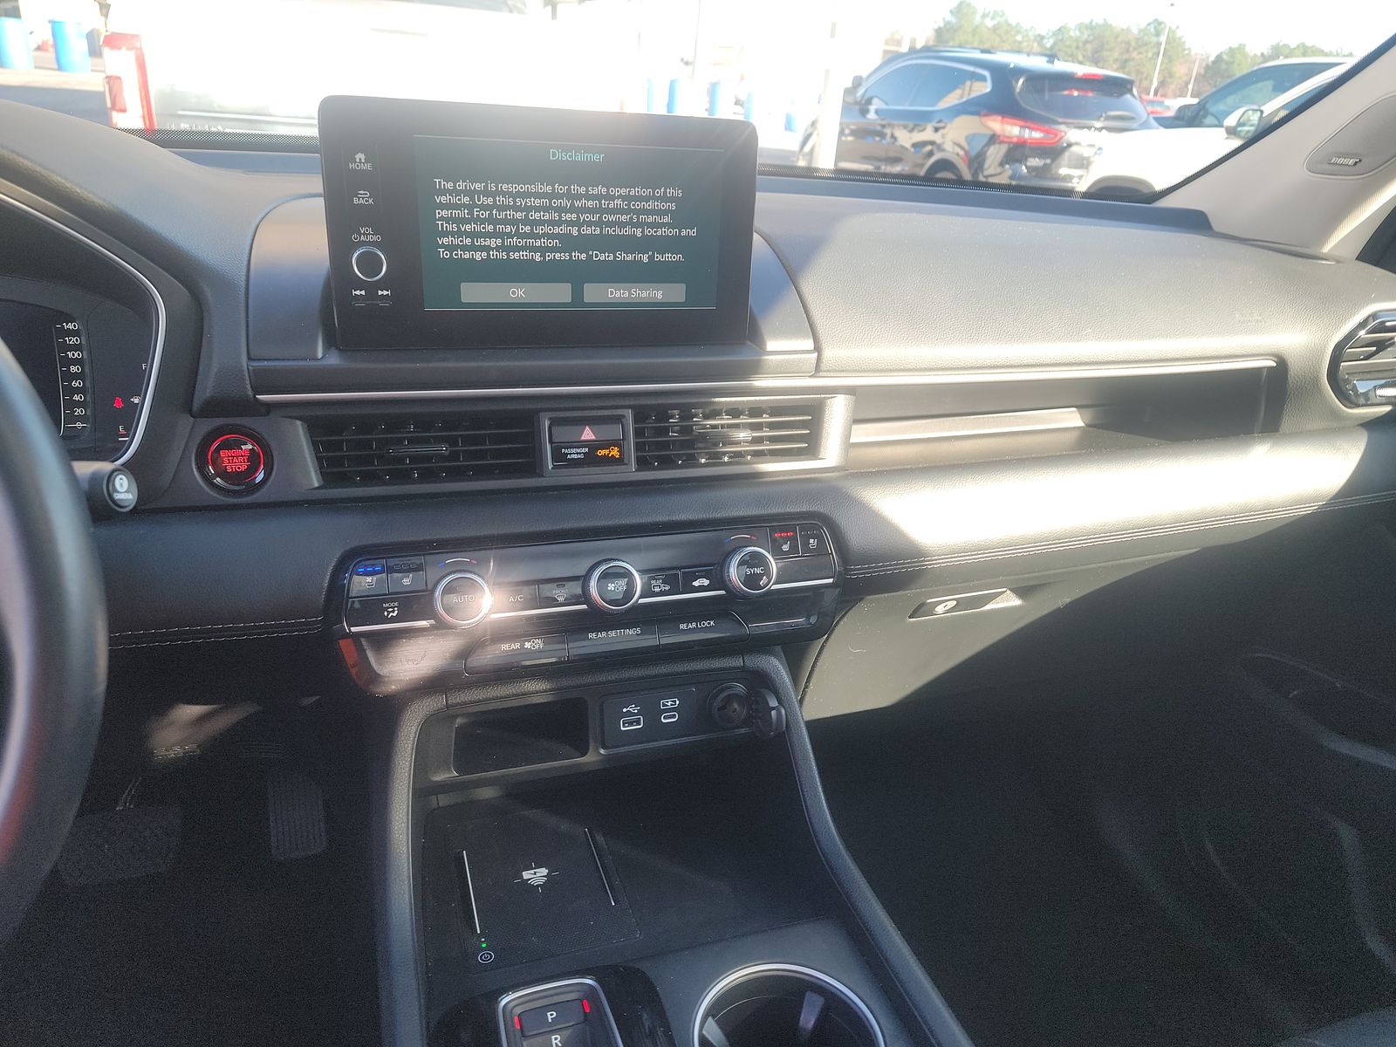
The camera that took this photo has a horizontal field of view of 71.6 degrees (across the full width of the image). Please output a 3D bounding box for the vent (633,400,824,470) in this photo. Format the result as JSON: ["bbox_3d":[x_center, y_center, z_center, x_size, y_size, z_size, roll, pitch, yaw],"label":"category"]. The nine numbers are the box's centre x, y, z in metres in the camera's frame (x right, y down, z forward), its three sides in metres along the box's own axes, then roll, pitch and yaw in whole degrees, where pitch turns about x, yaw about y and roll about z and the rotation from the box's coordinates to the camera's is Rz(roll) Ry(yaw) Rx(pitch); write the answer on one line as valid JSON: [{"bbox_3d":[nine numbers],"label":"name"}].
[{"bbox_3d":[0.017,-0.058,0.638,0.122,0.042,0.030,-5,9,-18],"label":"vent"}]

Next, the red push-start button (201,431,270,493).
[{"bbox_3d":[-0.255,-0.034,0.534,0.037,0.037,0.016,-5,9,-18],"label":"red push-start button"}]

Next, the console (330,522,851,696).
[{"bbox_3d":[-0.057,0.039,0.571,0.284,0.079,0.050,-5,7,-18],"label":"console"}]

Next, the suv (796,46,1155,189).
[{"bbox_3d":[2.710,-4.280,10.610,1.840,1.590,4.390,-8,28,-23],"label":"suv"}]

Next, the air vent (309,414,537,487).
[{"bbox_3d":[-0.163,-0.044,0.578,0.127,0.042,0.030,-5,9,-18],"label":"air vent"}]

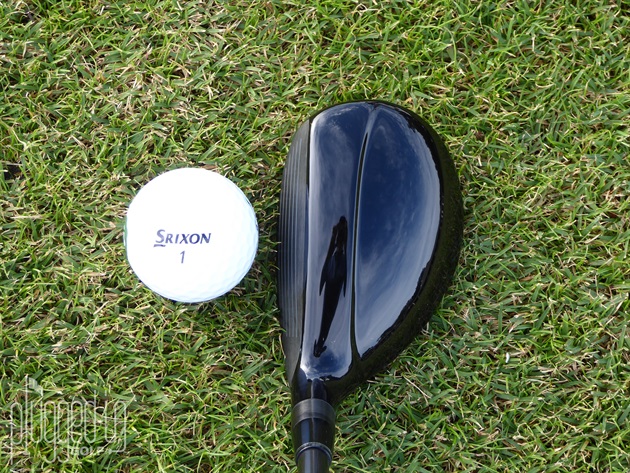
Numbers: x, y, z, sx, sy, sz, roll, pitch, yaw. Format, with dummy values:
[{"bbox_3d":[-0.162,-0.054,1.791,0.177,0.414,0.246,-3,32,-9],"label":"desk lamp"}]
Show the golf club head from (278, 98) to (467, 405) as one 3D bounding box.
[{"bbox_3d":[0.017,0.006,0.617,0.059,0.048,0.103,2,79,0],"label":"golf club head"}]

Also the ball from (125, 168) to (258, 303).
[{"bbox_3d":[-0.039,0.000,0.621,0.043,0.043,0.043,0,79,0],"label":"ball"}]

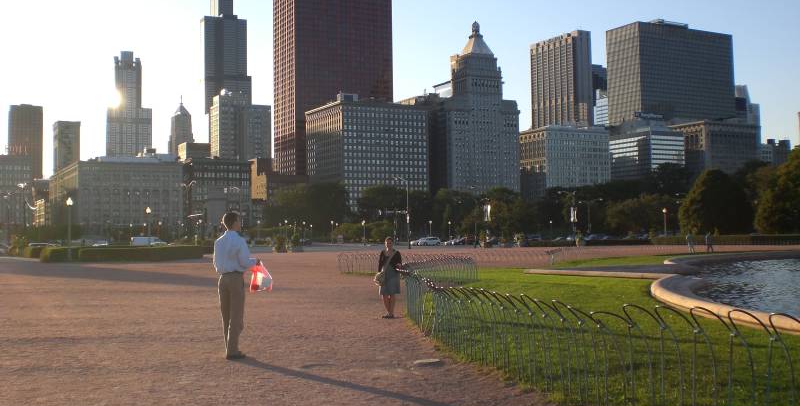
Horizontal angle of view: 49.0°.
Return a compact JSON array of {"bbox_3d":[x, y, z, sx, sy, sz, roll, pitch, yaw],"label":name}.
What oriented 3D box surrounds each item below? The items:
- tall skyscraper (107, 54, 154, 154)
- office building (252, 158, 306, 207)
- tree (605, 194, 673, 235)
[{"bbox_3d":[-422.917,-87.486,1371.303,54.000,293.000,52.000,0,-2,-28],"label":"tall skyscraper"},{"bbox_3d":[-77.504,-0.891,547.277,26.000,48.000,36.000,0,-2,-28],"label":"office building"},{"bbox_3d":[55.674,3.431,205.000,15.500,11.300,14.000,-1,-2,15],"label":"tree"}]

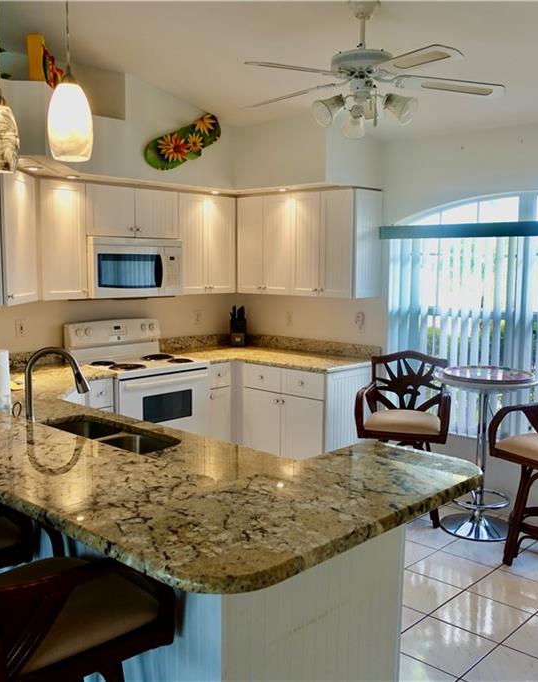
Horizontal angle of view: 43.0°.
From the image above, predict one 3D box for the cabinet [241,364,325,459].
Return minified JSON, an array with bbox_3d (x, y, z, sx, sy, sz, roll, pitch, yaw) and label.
[{"bbox_3d":[0.300,0.606,5.112,0.792,0.876,0.610,6,8,44],"label":"cabinet"}]

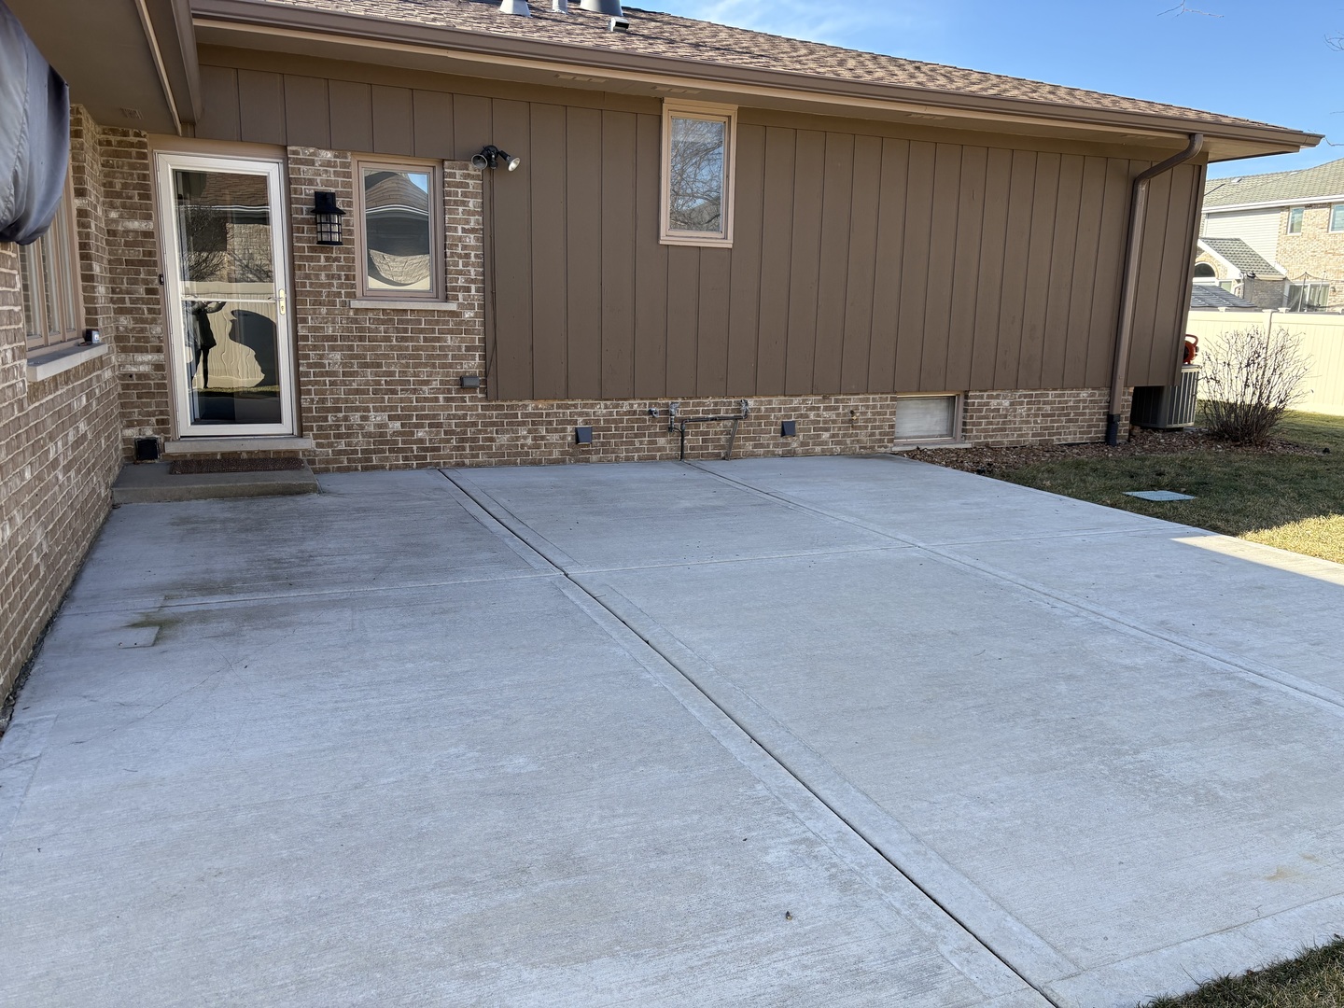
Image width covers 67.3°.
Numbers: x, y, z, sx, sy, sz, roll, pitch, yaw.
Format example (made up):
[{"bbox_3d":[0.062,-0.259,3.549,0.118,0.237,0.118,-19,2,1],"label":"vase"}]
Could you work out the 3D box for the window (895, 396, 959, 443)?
[{"bbox_3d":[2.590,-0.857,10.249,0.850,0.490,0.100,-4,12,-23],"label":"window"}]

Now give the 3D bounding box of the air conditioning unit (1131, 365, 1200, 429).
[{"bbox_3d":[6.094,-1.372,12.688,0.700,0.740,0.700,-7,14,-36],"label":"air conditioning unit"}]

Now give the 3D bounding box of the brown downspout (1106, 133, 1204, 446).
[{"bbox_3d":[4.977,-2.130,10.488,0.090,3.180,0.710,-4,12,-23],"label":"brown downspout"}]

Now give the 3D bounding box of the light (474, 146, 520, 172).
[{"bbox_3d":[-1.374,-2.698,7.869,0.370,0.195,0.210,-4,12,-23],"label":"light"}]

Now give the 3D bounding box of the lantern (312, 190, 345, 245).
[{"bbox_3d":[-2.543,-2.121,7.479,0.245,0.390,0.260,-4,12,-23],"label":"lantern"}]

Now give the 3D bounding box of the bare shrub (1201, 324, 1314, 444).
[{"bbox_3d":[6.810,-1.391,11.808,1.080,1.300,1.080,-4,12,-23],"label":"bare shrub"}]

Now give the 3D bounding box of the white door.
[{"bbox_3d":[-3.307,-1.525,7.548,0.845,2.060,0.080,-4,12,-23],"label":"white door"}]

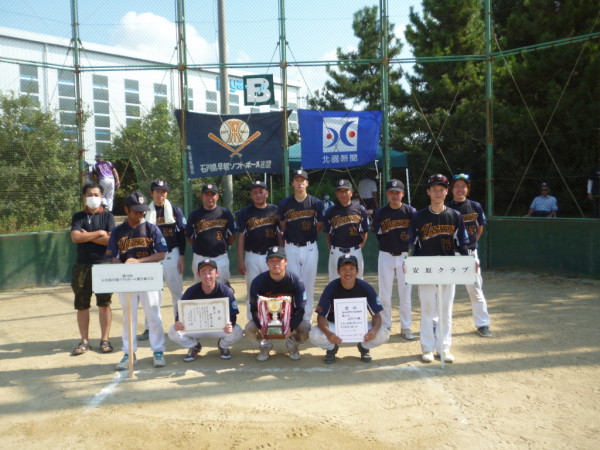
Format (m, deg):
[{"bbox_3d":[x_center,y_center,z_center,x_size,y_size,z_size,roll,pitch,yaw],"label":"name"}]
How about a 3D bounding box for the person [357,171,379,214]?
[{"bbox_3d":[1.730,-0.509,12.245,0.540,1.700,0.360,-1,3,3],"label":"person"}]

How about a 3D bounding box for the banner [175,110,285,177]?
[{"bbox_3d":[-1.344,-1.589,9.520,2.200,1.280,0.080,-1,3,1],"label":"banner"}]

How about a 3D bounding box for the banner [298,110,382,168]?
[{"bbox_3d":[0.794,-1.687,9.520,1.620,1.150,0.080,-1,3,1],"label":"banner"}]

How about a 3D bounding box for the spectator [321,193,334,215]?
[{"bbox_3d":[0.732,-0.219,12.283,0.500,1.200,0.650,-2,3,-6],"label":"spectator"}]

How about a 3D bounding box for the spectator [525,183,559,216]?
[{"bbox_3d":[4.562,-0.189,9.173,0.620,1.250,0.750,1,4,37],"label":"spectator"}]

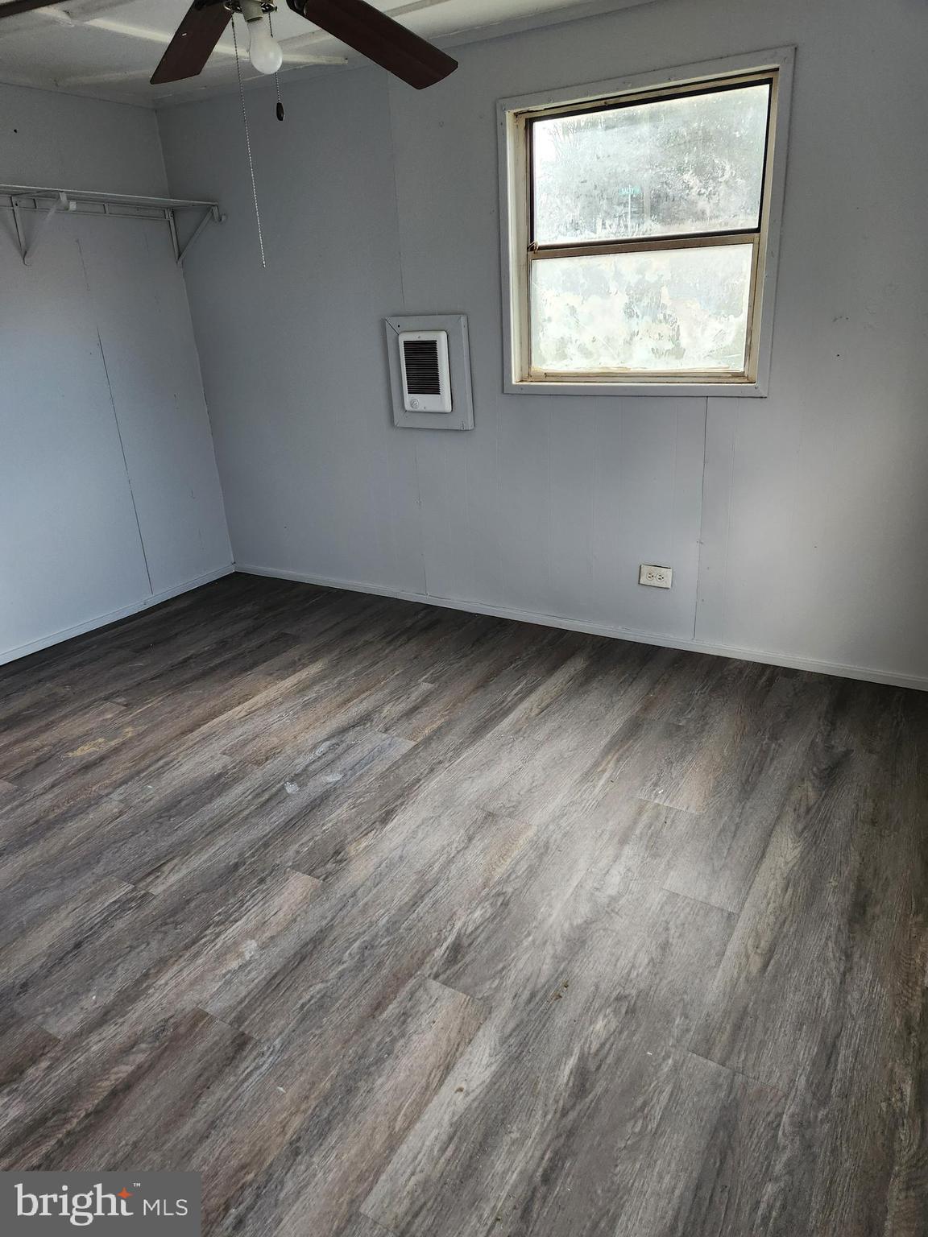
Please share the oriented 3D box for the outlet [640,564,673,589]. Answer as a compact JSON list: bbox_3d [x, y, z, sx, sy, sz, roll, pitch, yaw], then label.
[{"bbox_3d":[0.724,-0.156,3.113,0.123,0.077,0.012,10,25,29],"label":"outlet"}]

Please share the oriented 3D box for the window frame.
[{"bbox_3d":[0.573,-1.260,2.782,0.971,0.971,0.100,10,25,29],"label":"window frame"}]

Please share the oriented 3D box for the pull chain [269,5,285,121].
[{"bbox_3d":[-0.364,-1.074,1.599,0.014,0.184,0.014,10,25,29],"label":"pull chain"}]

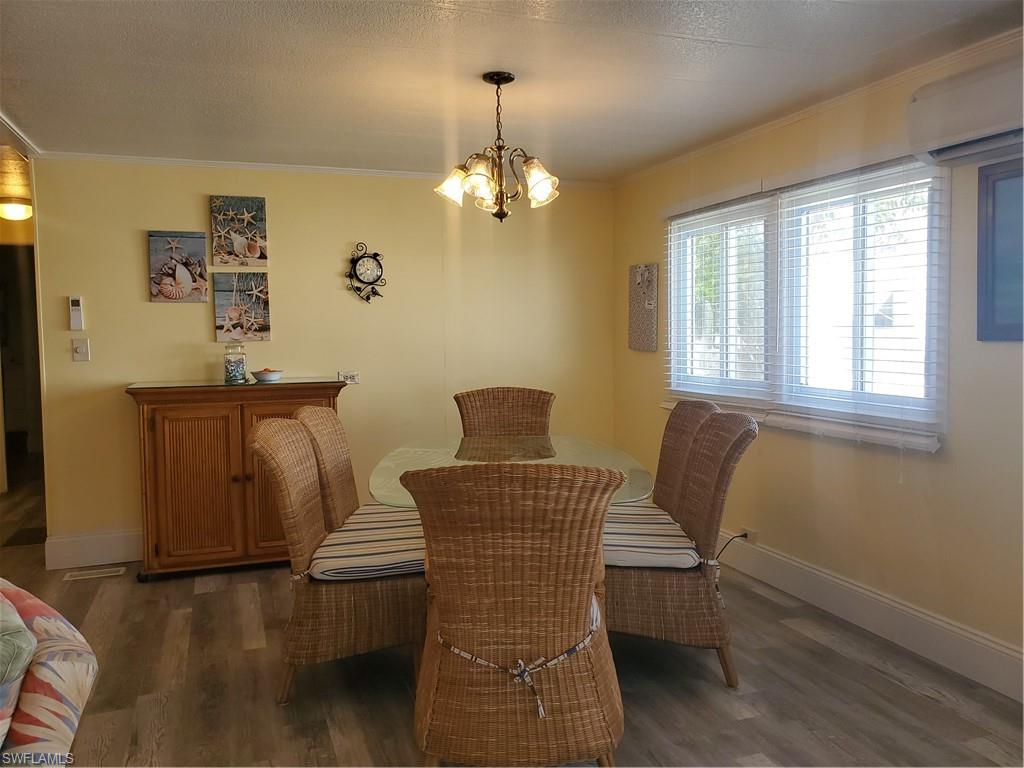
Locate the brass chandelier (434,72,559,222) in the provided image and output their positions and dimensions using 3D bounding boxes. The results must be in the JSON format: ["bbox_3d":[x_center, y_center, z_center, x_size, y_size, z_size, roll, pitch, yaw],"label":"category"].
[{"bbox_3d":[-0.051,-0.873,2.875,0.455,0.532,0.455,0,4,0],"label":"brass chandelier"}]

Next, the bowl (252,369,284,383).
[{"bbox_3d":[-1.309,-0.039,4.115,0.177,0.066,0.177,-2,4,-21],"label":"bowl"}]

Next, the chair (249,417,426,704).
[{"bbox_3d":[-0.521,0.575,2.741,0.610,0.927,0.549,-1,4,-3],"label":"chair"}]

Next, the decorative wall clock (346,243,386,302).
[{"bbox_3d":[-0.845,-0.642,4.458,0.235,0.349,0.050,-2,4,-21],"label":"decorative wall clock"}]

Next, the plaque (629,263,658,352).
[{"bbox_3d":[0.834,-0.485,4.875,0.022,0.540,0.320,-2,3,-22],"label":"plaque"}]

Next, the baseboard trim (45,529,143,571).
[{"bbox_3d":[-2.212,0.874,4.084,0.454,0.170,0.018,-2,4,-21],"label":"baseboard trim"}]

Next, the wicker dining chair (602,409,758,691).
[{"bbox_3d":[0.510,0.562,2.827,0.610,0.927,0.549,0,4,4],"label":"wicker dining chair"}]

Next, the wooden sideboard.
[{"bbox_3d":[-1.512,0.515,4.372,1.120,1.040,0.475,-1,3,-16],"label":"wooden sideboard"}]

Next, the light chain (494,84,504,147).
[{"bbox_3d":[-0.046,-0.999,2.866,0.030,0.226,0.030,0,4,0],"label":"light chain"}]

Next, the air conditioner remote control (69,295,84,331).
[{"bbox_3d":[-2.379,-0.384,4.204,0.059,0.180,0.027,-2,4,-20],"label":"air conditioner remote control"}]

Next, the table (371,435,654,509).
[{"bbox_3d":[-0.011,0.710,3.182,1.065,0.757,1.820,-1,3,-3],"label":"table"}]

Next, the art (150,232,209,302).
[{"bbox_3d":[-1.788,-0.624,4.123,0.283,0.370,0.025,-2,4,-21],"label":"art"}]

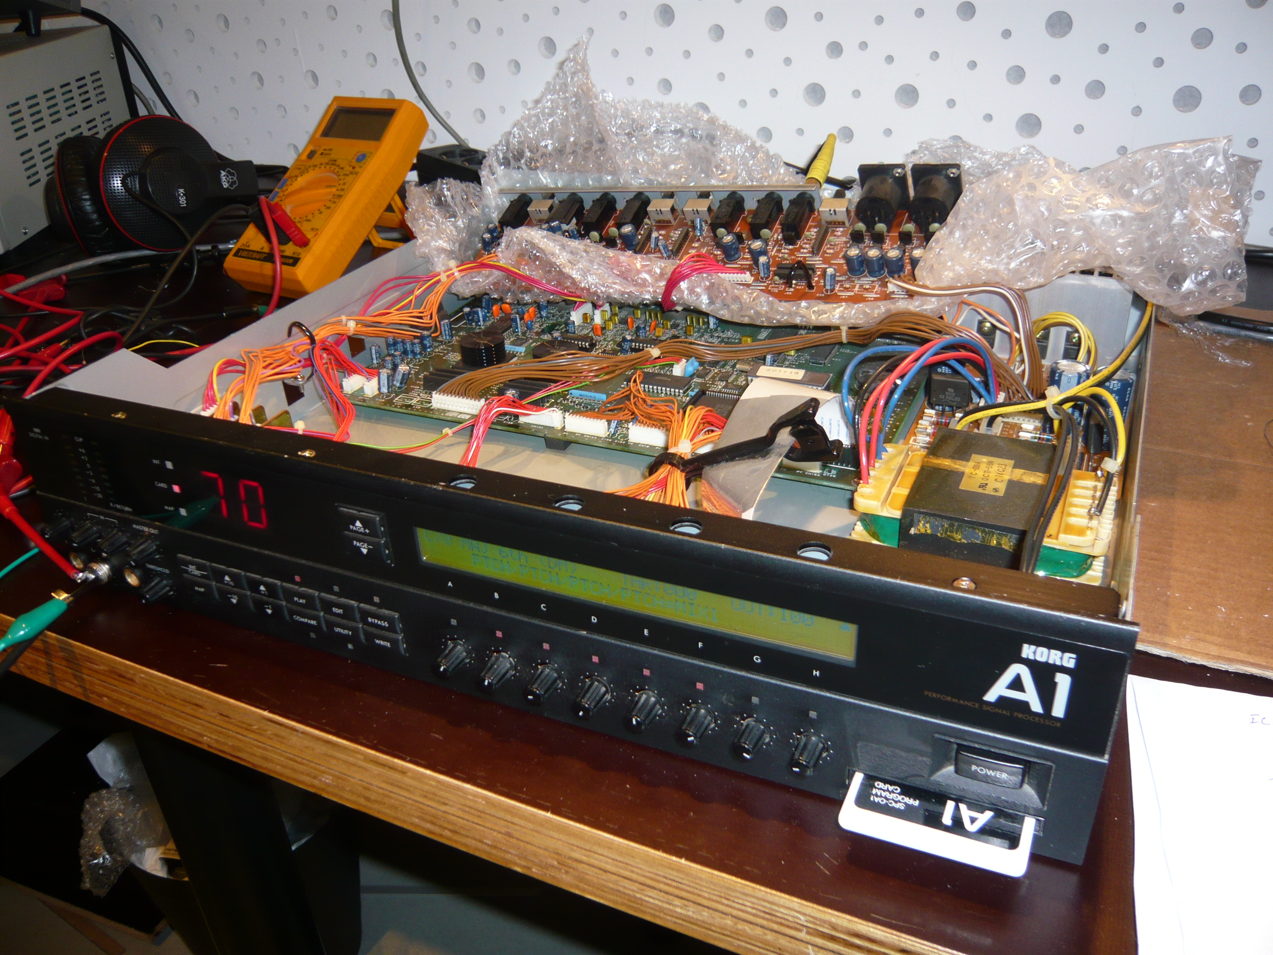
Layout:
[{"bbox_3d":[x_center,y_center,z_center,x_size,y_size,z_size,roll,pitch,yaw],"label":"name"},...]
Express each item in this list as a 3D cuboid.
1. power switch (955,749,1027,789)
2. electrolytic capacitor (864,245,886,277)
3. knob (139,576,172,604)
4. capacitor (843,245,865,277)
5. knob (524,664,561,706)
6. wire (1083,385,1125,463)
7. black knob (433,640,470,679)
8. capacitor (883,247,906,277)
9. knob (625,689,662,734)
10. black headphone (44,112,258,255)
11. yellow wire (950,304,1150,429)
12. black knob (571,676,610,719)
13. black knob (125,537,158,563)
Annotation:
[{"bbox_3d":[0.106,0.085,0.308,0.019,0.010,0.007,10,33,23],"label":"power switch"},{"bbox_3d":[0.132,-0.119,0.570,0.010,0.013,0.010,4,47,26],"label":"electrolytic capacitor"},{"bbox_3d":[-0.201,0.047,0.430,0.010,0.010,0.011,10,33,23],"label":"knob"},{"bbox_3d":[0.108,-0.107,0.508,0.008,0.012,0.008,8,54,28],"label":"capacitor"},{"bbox_3d":[-0.034,0.073,0.362,0.010,0.010,0.013,10,33,23],"label":"knob"},{"bbox_3d":[0.180,-0.022,0.398,0.021,0.029,0.040,10,33,23],"label":"wire"},{"bbox_3d":[-0.068,0.067,0.377,0.010,0.010,0.013,10,33,23],"label":"black knob"},{"bbox_3d":[0.125,-0.104,0.499,0.008,0.012,0.008,8,54,28],"label":"capacitor"},{"bbox_3d":[0.001,0.080,0.347,0.010,0.010,0.013,10,33,23],"label":"knob"},{"bbox_3d":[-0.385,-0.244,0.862,0.170,0.105,0.200,6,21,37],"label":"black headphone"},{"bbox_3d":[0.184,-0.040,0.438,0.090,0.048,0.032,-8,31,-8],"label":"yellow wire"},{"bbox_3d":[-0.016,0.077,0.355,0.010,0.010,0.013,10,33,23],"label":"black knob"},{"bbox_3d":[-0.202,0.030,0.420,0.010,0.010,0.011,10,33,23],"label":"black knob"}]

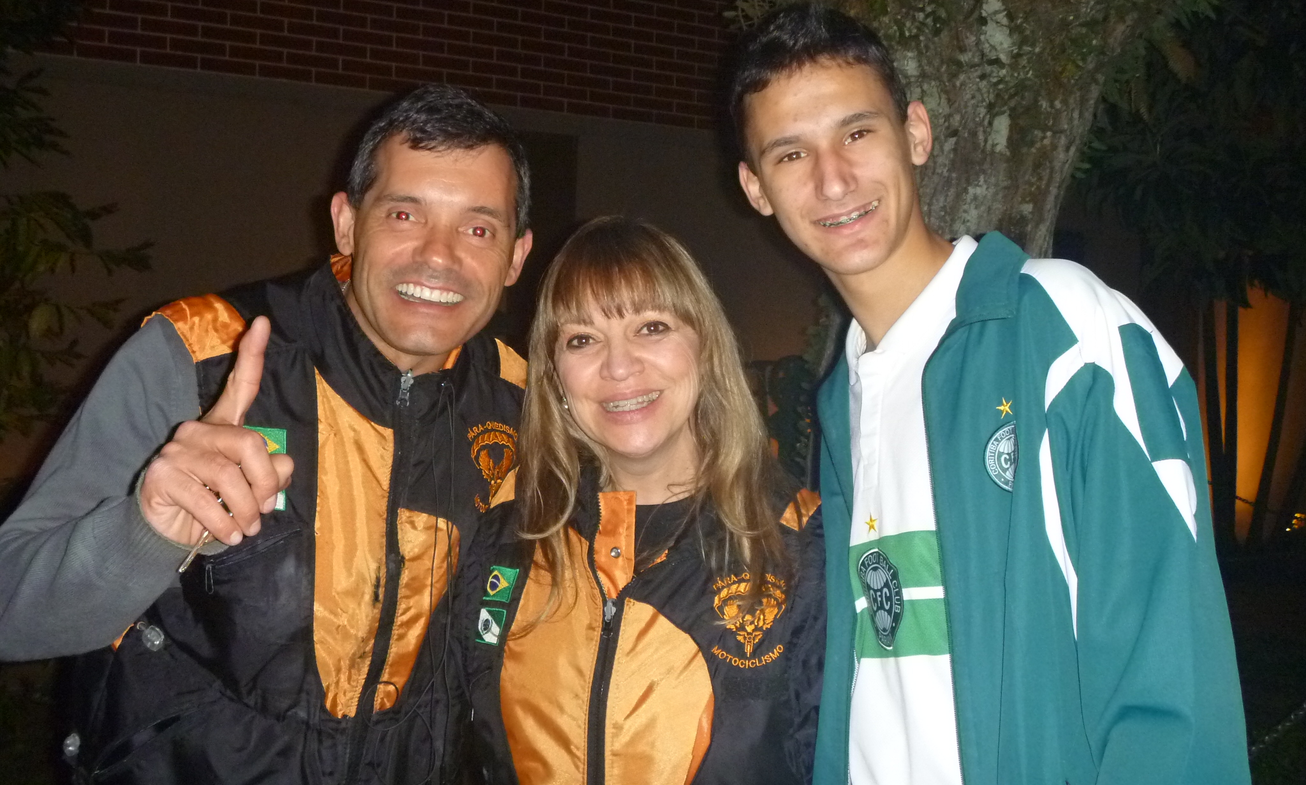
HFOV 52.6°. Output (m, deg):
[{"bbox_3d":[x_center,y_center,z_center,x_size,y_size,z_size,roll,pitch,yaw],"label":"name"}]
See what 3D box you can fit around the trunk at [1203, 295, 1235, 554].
[{"bbox_3d":[3.685,0.226,8.600,0.200,1.680,0.190,2,1,23],"label":"trunk"}]

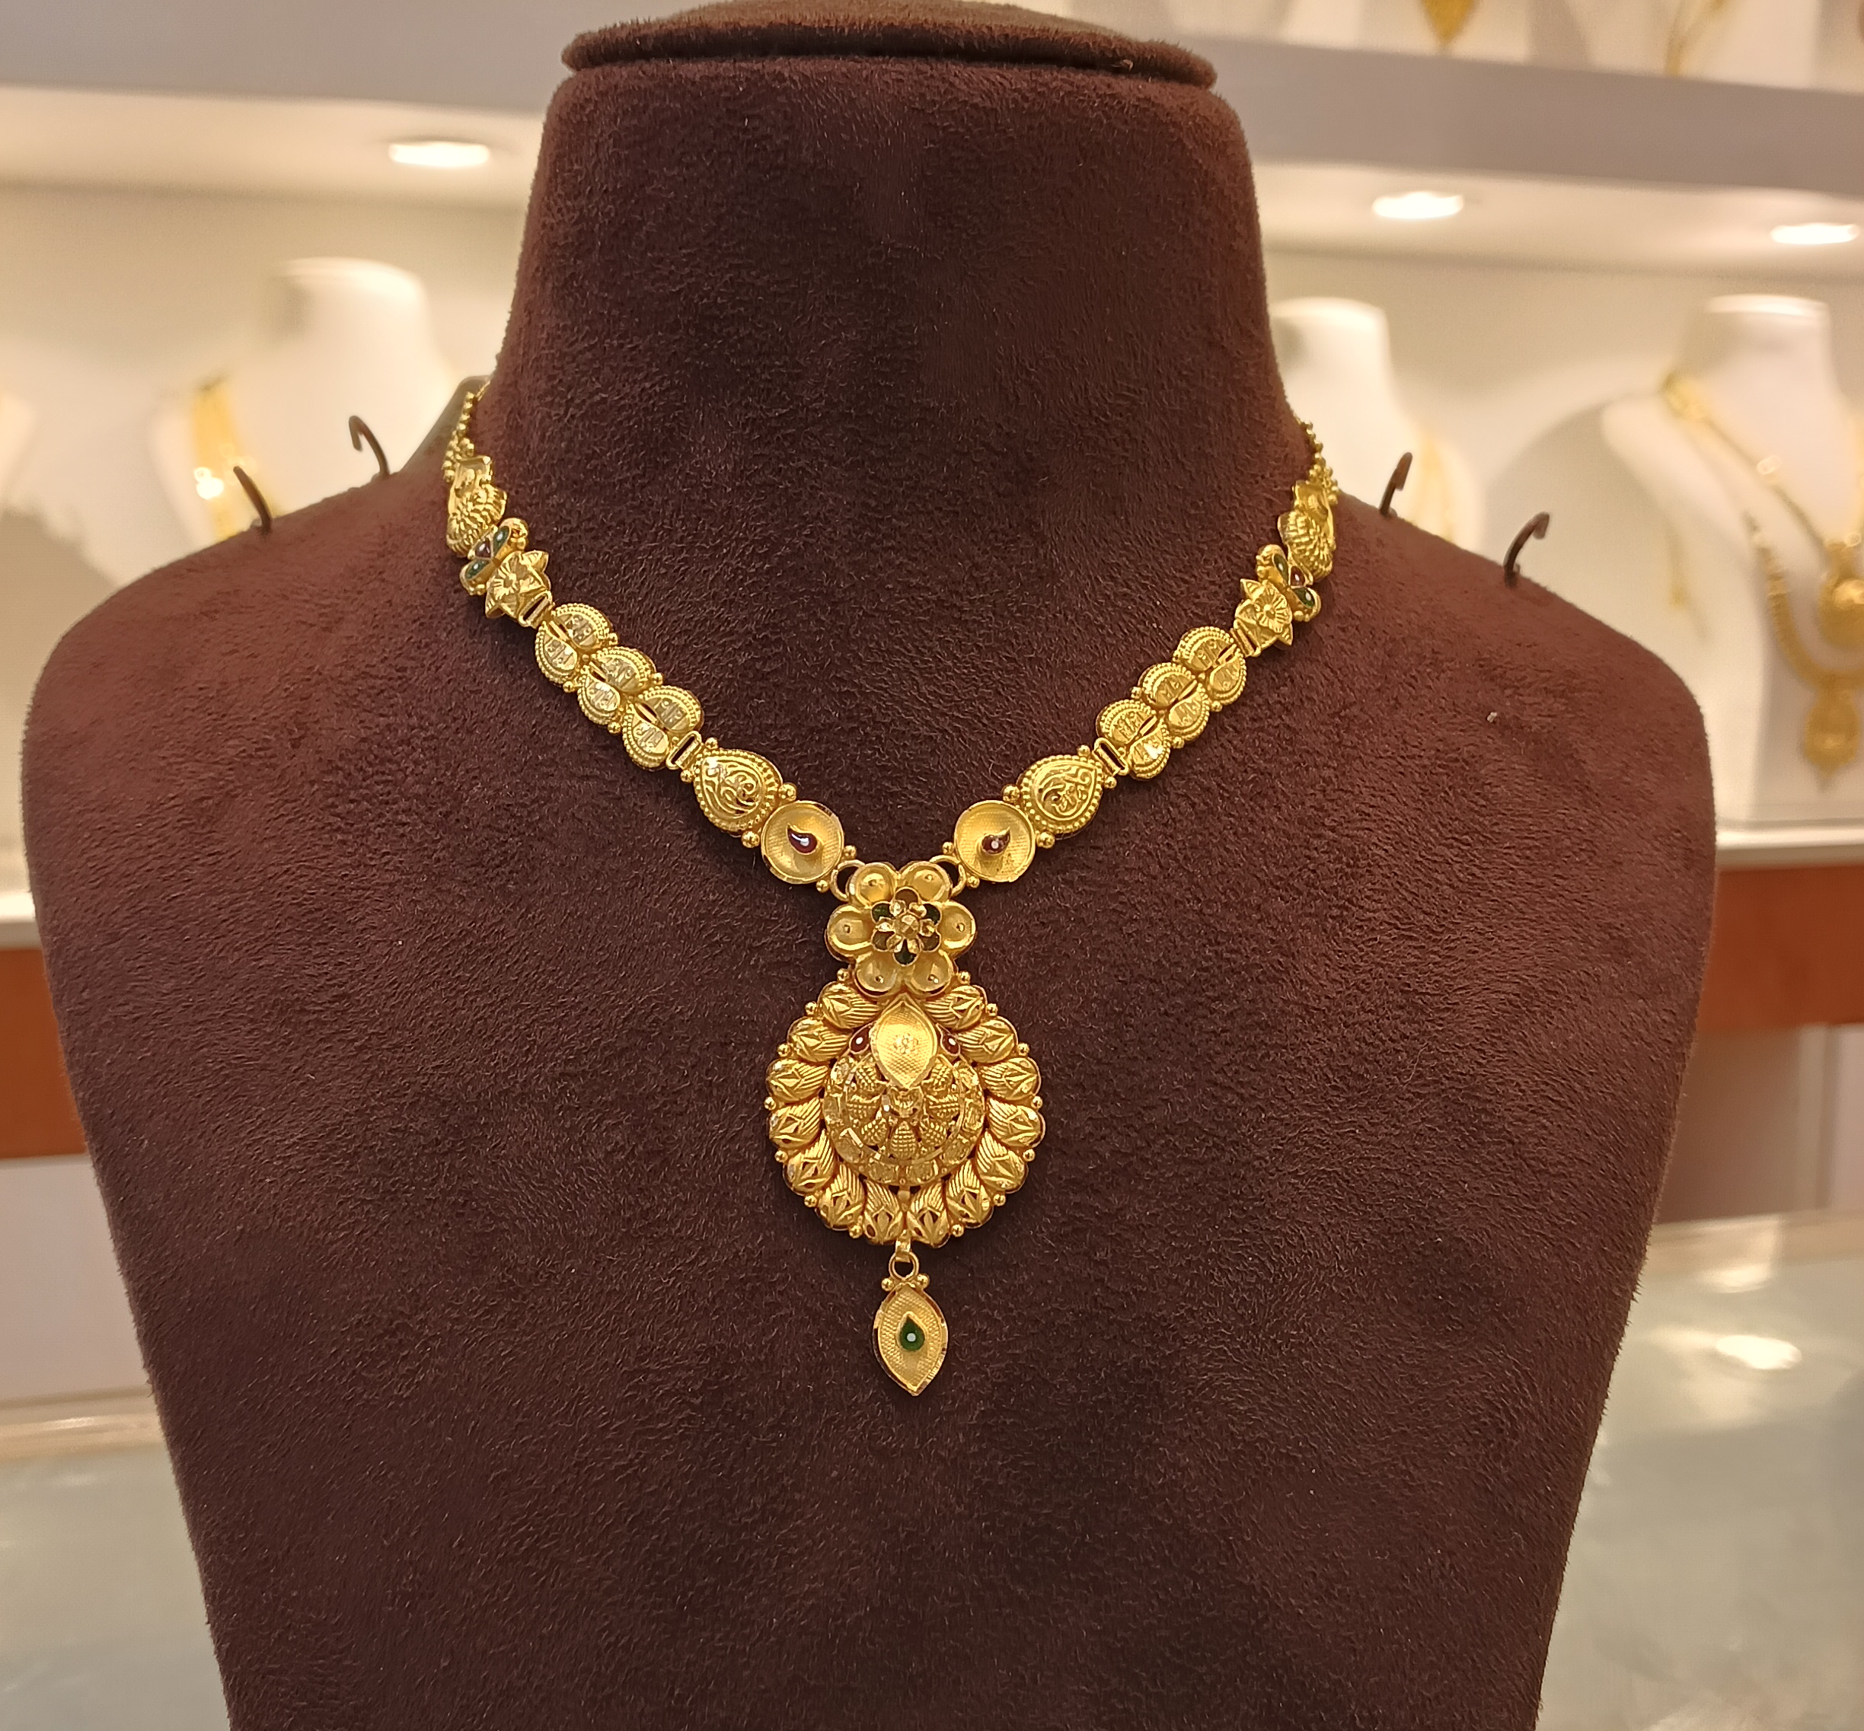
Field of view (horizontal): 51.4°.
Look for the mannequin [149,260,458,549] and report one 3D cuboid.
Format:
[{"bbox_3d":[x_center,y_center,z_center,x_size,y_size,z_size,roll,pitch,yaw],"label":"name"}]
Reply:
[{"bbox_3d":[-0.308,-0.152,1.020,0.190,0.320,0.130,-2,9,-15],"label":"mannequin"}]

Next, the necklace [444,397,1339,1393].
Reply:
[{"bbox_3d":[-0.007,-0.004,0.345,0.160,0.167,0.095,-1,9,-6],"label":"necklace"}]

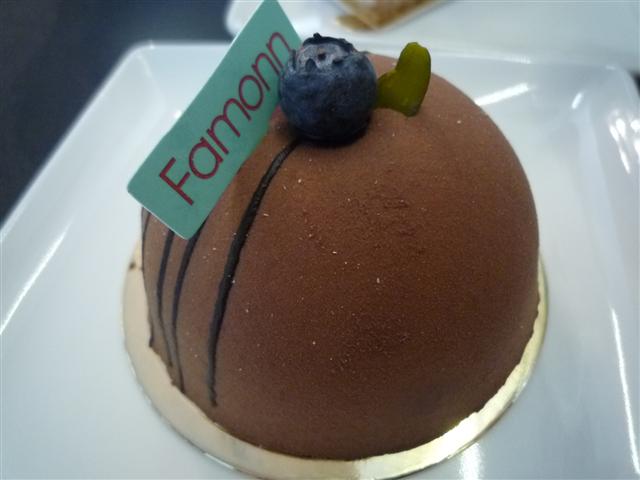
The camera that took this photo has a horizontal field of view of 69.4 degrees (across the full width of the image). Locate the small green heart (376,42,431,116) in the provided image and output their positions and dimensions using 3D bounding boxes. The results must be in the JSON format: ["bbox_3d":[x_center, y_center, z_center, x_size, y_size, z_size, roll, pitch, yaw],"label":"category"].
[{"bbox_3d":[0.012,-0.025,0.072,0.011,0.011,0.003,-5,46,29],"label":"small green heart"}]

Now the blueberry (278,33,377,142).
[{"bbox_3d":[0.001,-0.022,0.068,0.014,0.014,0.014,-4,49,0],"label":"blueberry"}]

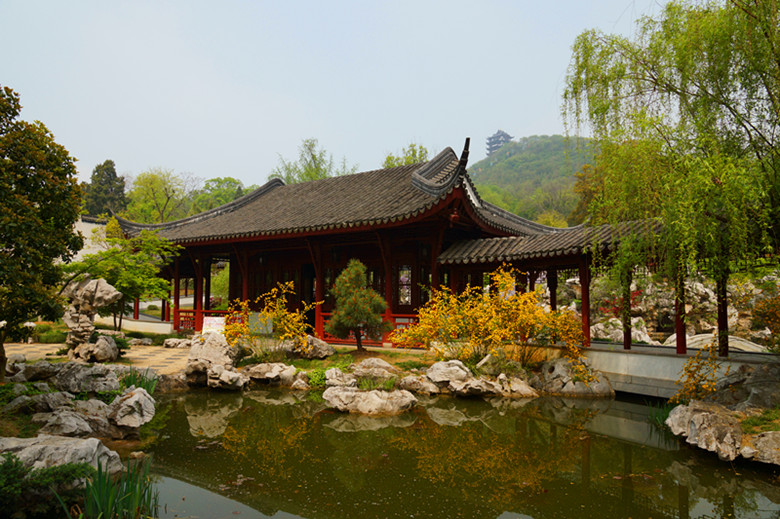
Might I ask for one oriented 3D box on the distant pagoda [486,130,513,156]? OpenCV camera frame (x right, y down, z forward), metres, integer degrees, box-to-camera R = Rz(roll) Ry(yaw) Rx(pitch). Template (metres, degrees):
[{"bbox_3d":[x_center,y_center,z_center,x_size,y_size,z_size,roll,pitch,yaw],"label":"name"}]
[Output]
[{"bbox_3d":[109.563,-109.062,520.000,22.000,29.000,22.000,0,-4,0],"label":"distant pagoda"}]

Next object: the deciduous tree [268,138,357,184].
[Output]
[{"bbox_3d":[-6.035,-2.834,41.000,7.000,13.300,6.500,0,-4,0],"label":"deciduous tree"}]

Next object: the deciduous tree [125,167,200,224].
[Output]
[{"bbox_3d":[-19.785,-2.423,45.000,6.800,12.000,6.800,0,-4,0],"label":"deciduous tree"}]

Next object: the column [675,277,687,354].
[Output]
[{"bbox_3d":[5.702,0.792,10.200,0.185,2.150,0.185,-3,-5,35],"label":"column"}]

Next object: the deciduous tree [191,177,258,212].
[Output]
[{"bbox_3d":[-18.371,-1.892,57.000,8.500,13.000,8.500,0,-4,0],"label":"deciduous tree"}]

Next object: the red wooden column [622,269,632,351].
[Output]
[{"bbox_3d":[5.491,1.002,12.000,0.170,2.150,0.170,-3,-5,35],"label":"red wooden column"}]

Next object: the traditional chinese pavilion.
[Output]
[{"bbox_3d":[-1.840,-0.392,22.160,17.094,7.350,11.466,-3,-5,35],"label":"traditional chinese pavilion"}]

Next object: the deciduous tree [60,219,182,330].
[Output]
[{"bbox_3d":[-11.927,0.934,23.000,5.000,5.000,4.500,0,-4,0],"label":"deciduous tree"}]

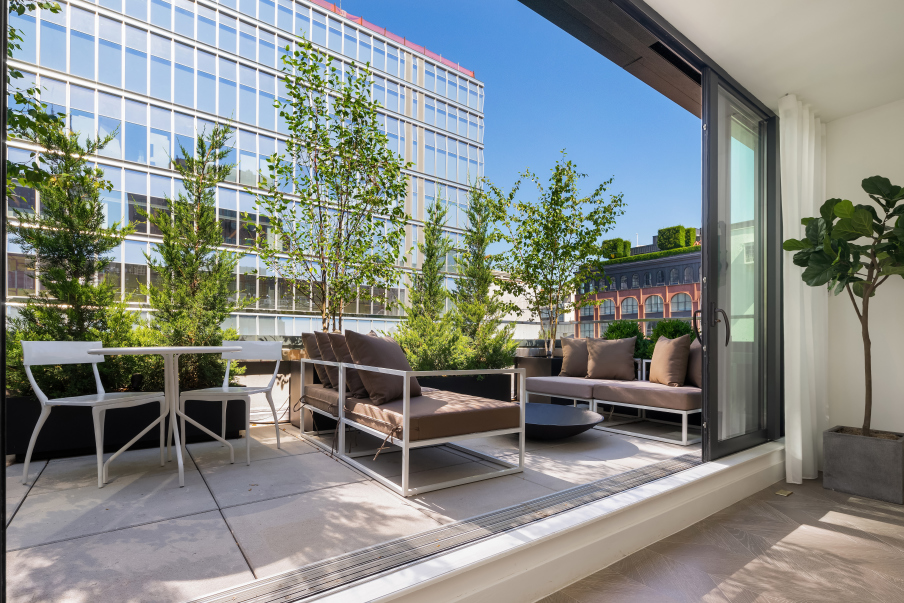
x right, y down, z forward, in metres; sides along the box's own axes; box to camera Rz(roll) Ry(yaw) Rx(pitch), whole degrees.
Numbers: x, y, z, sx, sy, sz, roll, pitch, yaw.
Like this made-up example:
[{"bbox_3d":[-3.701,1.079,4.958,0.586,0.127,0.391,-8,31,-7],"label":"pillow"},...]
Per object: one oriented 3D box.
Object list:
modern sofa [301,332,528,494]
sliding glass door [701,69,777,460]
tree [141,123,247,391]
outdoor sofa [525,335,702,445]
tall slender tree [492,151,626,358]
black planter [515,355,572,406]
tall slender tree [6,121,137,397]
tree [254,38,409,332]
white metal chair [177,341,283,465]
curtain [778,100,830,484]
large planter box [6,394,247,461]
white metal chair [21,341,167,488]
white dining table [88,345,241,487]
[{"bbox_3d":[-0.435,0.651,3.201,0.889,0.869,1.798,4,-6,-36],"label":"modern sofa"},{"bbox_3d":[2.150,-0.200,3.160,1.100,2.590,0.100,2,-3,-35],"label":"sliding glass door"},{"bbox_3d":[-2.152,-0.387,3.573,0.707,2.202,0.687,4,-6,-36],"label":"tree"},{"bbox_3d":[1.640,0.765,4.180,0.860,0.850,1.720,2,-3,-35],"label":"outdoor sofa"},{"bbox_3d":[1.400,-0.645,5.720,1.650,2.750,1.500,0,-3,0],"label":"tall slender tree"},{"bbox_3d":[1.221,0.978,5.392,0.606,0.616,0.606,4,-6,-36],"label":"black planter"},{"bbox_3d":[-2.780,-0.320,3.140,0.800,2.020,0.770,2,-3,-35],"label":"tall slender tree"},{"bbox_3d":[-1.130,-1.020,4.050,1.380,2.920,1.300,2,-3,-35],"label":"tree"},{"bbox_3d":[-1.510,0.670,2.990,0.490,0.800,0.530,0,-3,6],"label":"white metal chair"},{"bbox_3d":[2.881,-0.094,3.506,0.566,2.889,0.172,4,-6,-36],"label":"curtain"},{"bbox_3d":[-2.408,0.866,3.313,1.424,0.424,0.485,4,-6,-36],"label":"large planter box"},{"bbox_3d":[-2.107,0.624,2.573,0.520,0.793,0.480,0,-5,6],"label":"white metal chair"},{"bbox_3d":[-1.680,0.655,2.575,0.770,0.755,0.770,2,-3,-35],"label":"white dining table"}]

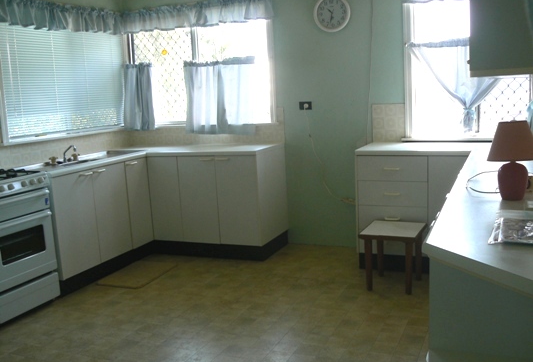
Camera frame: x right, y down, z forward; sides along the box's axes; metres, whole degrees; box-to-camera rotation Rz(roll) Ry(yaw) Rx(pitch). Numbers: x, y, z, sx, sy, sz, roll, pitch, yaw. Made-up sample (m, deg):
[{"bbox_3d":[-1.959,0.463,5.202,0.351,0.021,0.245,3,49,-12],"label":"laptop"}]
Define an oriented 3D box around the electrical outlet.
[{"bbox_3d":[0.336,-0.642,4.753,0.116,0.070,0.020,1,10,23],"label":"electrical outlet"}]

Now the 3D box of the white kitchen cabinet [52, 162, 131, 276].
[{"bbox_3d":[-1.546,0.270,4.300,0.570,0.739,0.805,1,10,23],"label":"white kitchen cabinet"}]

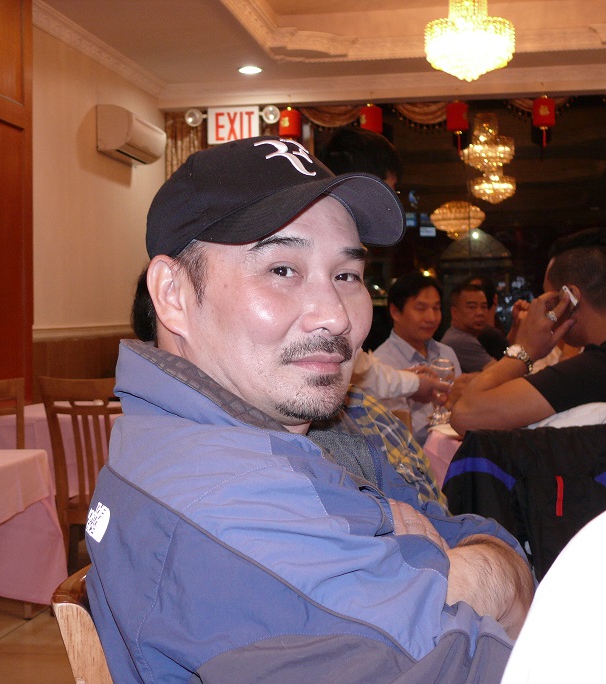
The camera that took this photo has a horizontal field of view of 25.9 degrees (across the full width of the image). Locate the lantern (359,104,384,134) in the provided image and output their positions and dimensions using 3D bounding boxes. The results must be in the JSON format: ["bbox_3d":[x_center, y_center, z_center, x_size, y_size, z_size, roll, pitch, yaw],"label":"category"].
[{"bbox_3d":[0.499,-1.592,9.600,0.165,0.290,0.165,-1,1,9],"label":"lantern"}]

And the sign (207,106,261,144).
[{"bbox_3d":[-0.508,-1.594,9.700,0.380,0.270,0.080,-1,1,9],"label":"sign"}]

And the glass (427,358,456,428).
[{"bbox_3d":[0.419,0.152,4.000,0.074,0.190,0.074,-1,13,0],"label":"glass"}]

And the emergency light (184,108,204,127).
[{"bbox_3d":[-0.796,-1.641,9.650,0.130,0.130,0.110,-1,1,9],"label":"emergency light"}]

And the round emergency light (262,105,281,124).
[{"bbox_3d":[-0.231,-1.663,9.650,0.130,0.130,0.110,-1,1,9],"label":"round emergency light"}]

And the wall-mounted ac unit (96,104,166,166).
[{"bbox_3d":[-1.122,-1.335,8.563,0.220,0.290,0.820,-1,1,9],"label":"wall-mounted ac unit"}]

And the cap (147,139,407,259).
[{"bbox_3d":[-0.033,-0.127,1.120,0.177,0.127,0.265,-2,-14,-39],"label":"cap"}]

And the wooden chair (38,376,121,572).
[{"bbox_3d":[-0.776,0.579,5.285,0.420,0.910,0.500,-1,1,12],"label":"wooden chair"}]

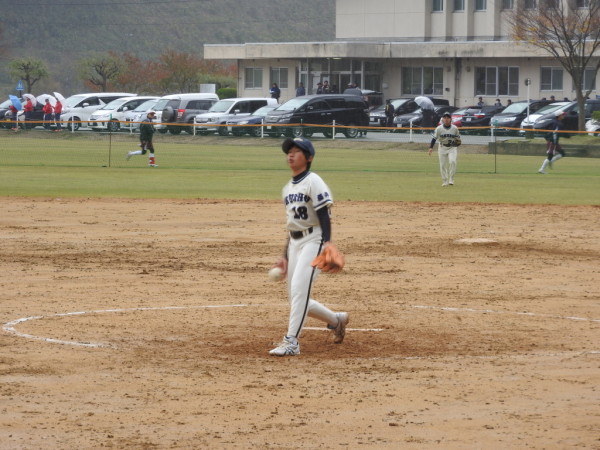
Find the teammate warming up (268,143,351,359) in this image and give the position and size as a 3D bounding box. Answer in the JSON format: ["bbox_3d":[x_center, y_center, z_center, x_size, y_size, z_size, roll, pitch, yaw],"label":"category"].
[{"bbox_3d":[0.058,0.151,20.200,0.640,1.500,0.920,2,3,37],"label":"teammate warming up"}]

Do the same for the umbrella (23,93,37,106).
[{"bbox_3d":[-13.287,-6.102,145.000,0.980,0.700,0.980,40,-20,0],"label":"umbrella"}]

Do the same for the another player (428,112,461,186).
[{"bbox_3d":[2.928,-1.518,59.500,0.650,1.520,0.460,0,2,3],"label":"another player"}]

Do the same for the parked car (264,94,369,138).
[{"bbox_3d":[0.725,-4.782,129.500,4.850,1.900,1.830,-1,3,-37],"label":"parked car"}]

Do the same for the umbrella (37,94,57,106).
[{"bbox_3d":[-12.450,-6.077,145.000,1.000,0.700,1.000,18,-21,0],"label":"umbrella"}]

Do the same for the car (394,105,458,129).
[{"bbox_3d":[6.872,-5.360,150.000,4.500,1.460,1.750,-1,3,-37],"label":"car"}]

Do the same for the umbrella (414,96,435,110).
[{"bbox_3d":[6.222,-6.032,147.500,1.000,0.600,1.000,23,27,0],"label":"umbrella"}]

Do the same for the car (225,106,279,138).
[{"bbox_3d":[-1.341,-4.729,134.000,1.740,1.470,4.500,2,3,38],"label":"car"}]

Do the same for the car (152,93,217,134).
[{"bbox_3d":[-5.460,-5.411,143.000,1.760,1.850,4.500,1,3,30],"label":"car"}]

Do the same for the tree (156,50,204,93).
[{"bbox_3d":[-7.705,-8.821,190.000,3.300,4.800,3.200,1,2,0],"label":"tree"}]

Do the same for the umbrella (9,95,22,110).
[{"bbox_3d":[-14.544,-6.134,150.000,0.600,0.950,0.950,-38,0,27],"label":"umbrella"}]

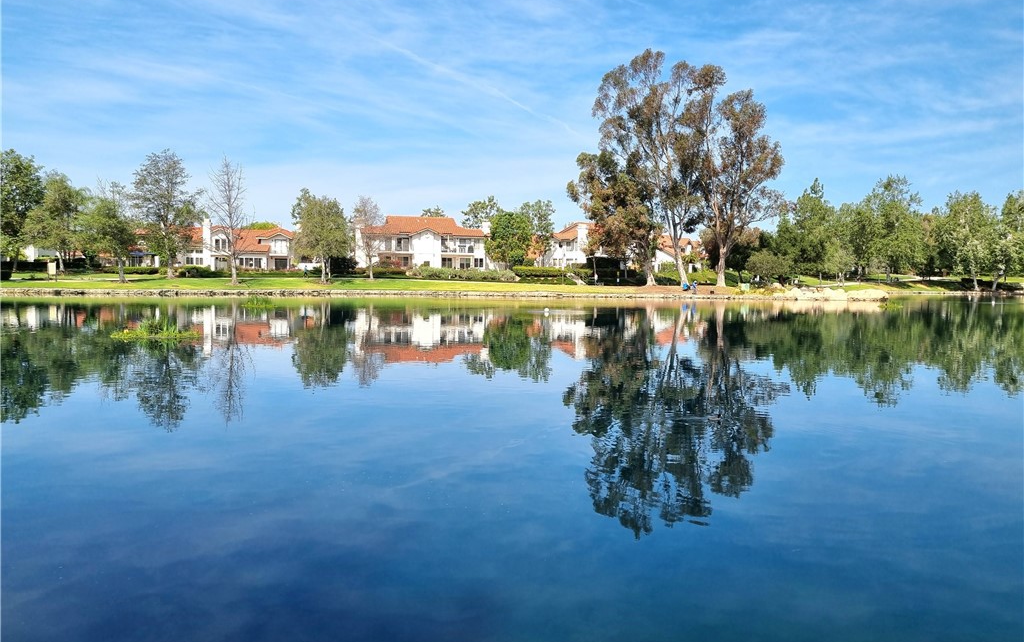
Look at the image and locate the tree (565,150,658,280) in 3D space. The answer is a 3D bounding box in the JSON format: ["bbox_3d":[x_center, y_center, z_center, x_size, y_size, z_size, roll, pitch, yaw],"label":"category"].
[{"bbox_3d":[13.120,-13.310,99.390,12.040,17.290,12.040,1,3,0],"label":"tree"}]

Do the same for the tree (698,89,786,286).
[{"bbox_3d":[30.010,-17.320,100.140,11.380,25.870,11.380,1,3,0],"label":"tree"}]

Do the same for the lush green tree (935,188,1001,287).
[{"bbox_3d":[95.135,-16.662,160.376,13.080,20.590,14.500,1,3,0],"label":"lush green tree"}]

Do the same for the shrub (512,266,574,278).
[{"bbox_3d":[4.270,-6.870,107.780,8.300,1.830,2.000,1,3,0],"label":"shrub"}]

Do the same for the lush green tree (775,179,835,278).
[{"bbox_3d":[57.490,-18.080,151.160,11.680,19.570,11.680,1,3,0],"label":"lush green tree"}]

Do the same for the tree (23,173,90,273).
[{"bbox_3d":[-60.950,-13.120,102.470,8.970,13.660,8.970,1,3,0],"label":"tree"}]

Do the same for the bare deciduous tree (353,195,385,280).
[{"bbox_3d":[-19.320,-11.240,103.540,4.260,11.360,4.260,1,3,0],"label":"bare deciduous tree"}]

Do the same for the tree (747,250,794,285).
[{"bbox_3d":[33.265,-6.937,98.838,6.050,4.490,6.300,1,3,0],"label":"tree"}]

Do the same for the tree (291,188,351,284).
[{"bbox_3d":[-25.030,-11.180,100.540,7.760,12.610,7.760,1,3,0],"label":"tree"}]

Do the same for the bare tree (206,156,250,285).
[{"bbox_3d":[-30.824,-10.882,83.512,4.680,14.040,5.000,1,3,0],"label":"bare tree"}]

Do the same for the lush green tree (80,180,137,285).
[{"bbox_3d":[-44.920,-9.850,85.610,6.170,11.410,6.170,1,3,0],"label":"lush green tree"}]

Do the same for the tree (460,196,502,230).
[{"bbox_3d":[-5.380,-14.940,131.360,7.100,13.040,7.100,1,3,0],"label":"tree"}]

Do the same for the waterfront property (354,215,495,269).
[{"bbox_3d":[-13.316,-12.054,118.759,20.800,8.730,14.000,0,3,-10],"label":"waterfront property"}]

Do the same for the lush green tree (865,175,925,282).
[{"bbox_3d":[85.989,-20.546,171.980,13.150,23.840,14.000,1,3,0],"label":"lush green tree"}]

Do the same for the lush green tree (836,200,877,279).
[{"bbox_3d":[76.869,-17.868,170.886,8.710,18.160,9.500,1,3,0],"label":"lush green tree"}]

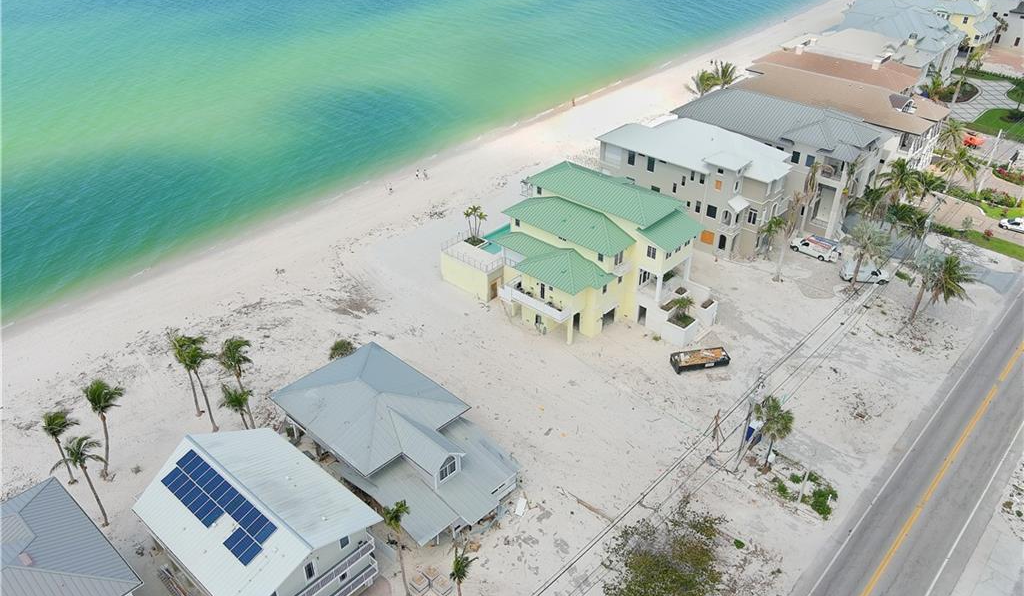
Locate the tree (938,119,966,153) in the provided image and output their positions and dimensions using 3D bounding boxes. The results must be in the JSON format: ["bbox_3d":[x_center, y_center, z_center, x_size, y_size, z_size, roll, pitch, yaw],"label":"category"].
[{"bbox_3d":[73.191,-26.733,138.536,4.800,6.700,4.800,0,33,0],"label":"tree"}]

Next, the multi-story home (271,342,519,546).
[{"bbox_3d":[-10.767,12.975,77.851,25.000,7.300,13.900,26,42,35],"label":"multi-story home"}]

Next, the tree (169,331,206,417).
[{"bbox_3d":[-34.150,8.440,87.050,4.100,10.280,4.100,-2,32,0],"label":"tree"}]

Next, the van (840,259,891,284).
[{"bbox_3d":[45.481,-3.264,106.107,5.700,2.100,2.000,6,33,9],"label":"van"}]

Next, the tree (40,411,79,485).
[{"bbox_3d":[-41.449,13.739,76.351,4.200,8.200,4.200,26,42,35],"label":"tree"}]

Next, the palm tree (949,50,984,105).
[{"bbox_3d":[89.810,-44.010,164.370,5.200,10.740,5.200,-2,32,0],"label":"palm tree"}]

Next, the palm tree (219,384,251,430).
[{"bbox_3d":[-27.180,11.900,84.450,3.400,6.870,3.400,-2,32,0],"label":"palm tree"}]

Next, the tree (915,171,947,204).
[{"bbox_3d":[60.720,-15.627,121.483,5.000,6.200,5.000,26,42,35],"label":"tree"}]

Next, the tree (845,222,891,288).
[{"bbox_3d":[45.160,-5.440,106.780,5.400,8.940,5.400,-2,32,0],"label":"tree"}]

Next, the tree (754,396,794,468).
[{"bbox_3d":[23.759,12.568,75.234,3.600,8.700,3.600,0,33,0],"label":"tree"}]

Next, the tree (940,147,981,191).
[{"bbox_3d":[68.057,-19.735,127.053,6.000,7.300,6.000,0,33,0],"label":"tree"}]

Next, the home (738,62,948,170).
[{"bbox_3d":[53.610,-29.580,140.210,35.000,13.800,14.800,26,41,36],"label":"home"}]

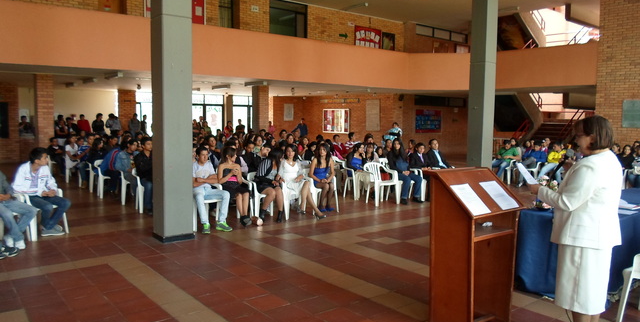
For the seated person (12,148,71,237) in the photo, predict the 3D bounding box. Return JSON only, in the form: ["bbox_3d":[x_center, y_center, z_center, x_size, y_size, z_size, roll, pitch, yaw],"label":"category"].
[{"bbox_3d":[-3.781,0.413,6.346,0.680,1.210,0.530,3,4,33],"label":"seated person"}]

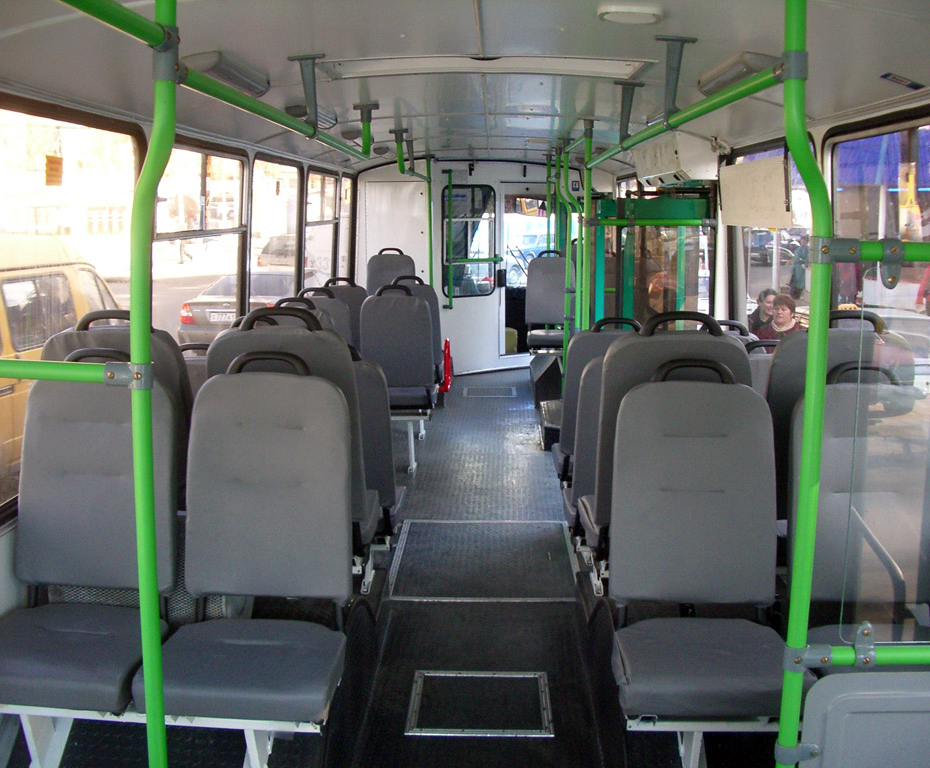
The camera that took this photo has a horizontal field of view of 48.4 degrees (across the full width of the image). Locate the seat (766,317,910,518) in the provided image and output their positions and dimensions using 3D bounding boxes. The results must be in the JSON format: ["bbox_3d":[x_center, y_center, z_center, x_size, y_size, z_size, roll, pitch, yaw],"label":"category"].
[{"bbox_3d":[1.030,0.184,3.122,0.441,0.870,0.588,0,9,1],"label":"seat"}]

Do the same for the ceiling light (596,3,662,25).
[{"bbox_3d":[0.348,-0.779,2.186,0.142,0.035,0.142,0,10,1],"label":"ceiling light"}]

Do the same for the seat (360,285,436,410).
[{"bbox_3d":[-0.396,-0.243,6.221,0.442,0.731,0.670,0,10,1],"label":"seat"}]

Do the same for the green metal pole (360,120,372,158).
[{"bbox_3d":[-0.403,-0.989,4.197,0.041,0.157,0.046,0,10,1],"label":"green metal pole"}]

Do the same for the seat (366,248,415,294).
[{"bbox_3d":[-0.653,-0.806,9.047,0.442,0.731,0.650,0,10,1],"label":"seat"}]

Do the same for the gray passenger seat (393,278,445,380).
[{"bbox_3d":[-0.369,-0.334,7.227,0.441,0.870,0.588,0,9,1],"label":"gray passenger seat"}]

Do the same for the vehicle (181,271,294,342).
[{"bbox_3d":[-3.086,-1.294,17.377,1.800,1.470,4.800,2,10,8],"label":"vehicle"}]

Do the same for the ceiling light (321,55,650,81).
[{"bbox_3d":[0.066,-0.938,3.094,0.959,0.045,0.386,0,10,1],"label":"ceiling light"}]

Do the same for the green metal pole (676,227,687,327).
[{"bbox_3d":[1.371,-0.297,6.622,0.060,1.750,0.050,0,9,1],"label":"green metal pole"}]

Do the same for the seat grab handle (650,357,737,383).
[{"bbox_3d":[0.576,-0.033,2.613,0.216,0.067,0.040,0,9,1],"label":"seat grab handle"}]

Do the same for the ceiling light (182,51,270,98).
[{"bbox_3d":[-0.697,-0.891,2.989,0.140,0.075,0.580,1,10,1],"label":"ceiling light"}]

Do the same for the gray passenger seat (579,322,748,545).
[{"bbox_3d":[0.562,0.138,2.902,0.420,0.730,0.570,1,10,1],"label":"gray passenger seat"}]

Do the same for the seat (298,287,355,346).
[{"bbox_3d":[-0.823,-0.213,5.987,0.420,0.730,0.570,1,10,1],"label":"seat"}]

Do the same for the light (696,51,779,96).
[{"bbox_3d":[0.768,-0.852,2.898,0.122,0.056,0.599,8,10,0],"label":"light"}]

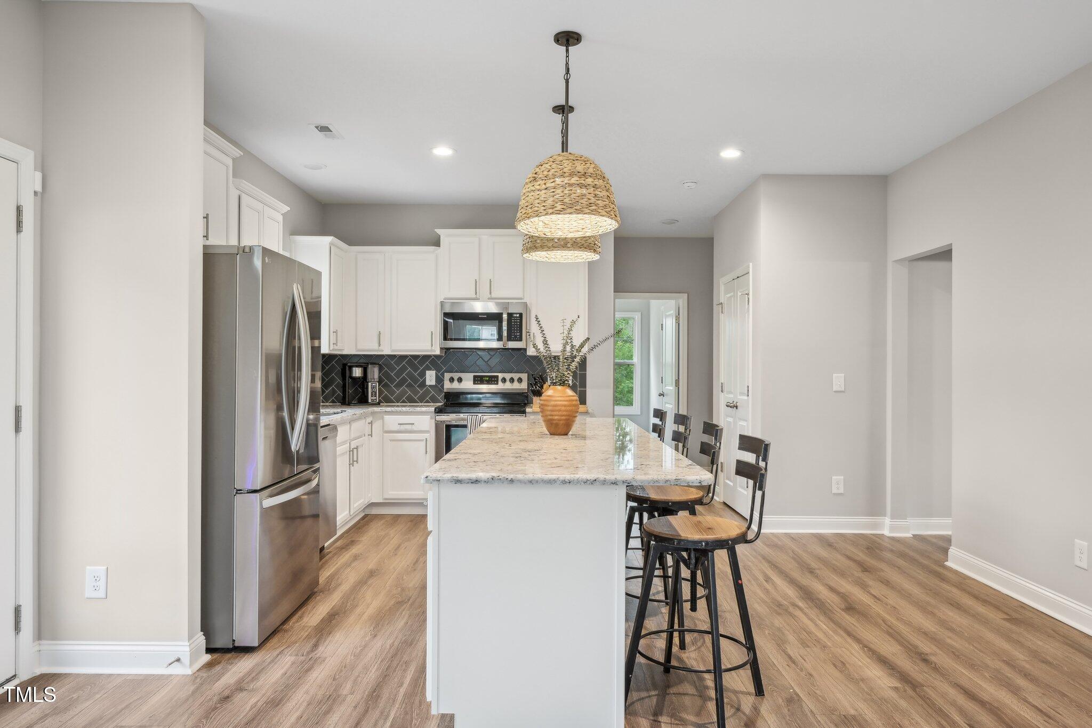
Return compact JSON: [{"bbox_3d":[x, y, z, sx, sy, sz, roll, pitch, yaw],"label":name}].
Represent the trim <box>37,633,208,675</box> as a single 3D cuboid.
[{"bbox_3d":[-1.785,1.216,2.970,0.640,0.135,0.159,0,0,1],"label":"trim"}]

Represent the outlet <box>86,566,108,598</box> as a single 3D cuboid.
[{"bbox_3d":[-1.880,0.916,2.919,0.090,0.131,0.012,0,0,1],"label":"outlet"}]

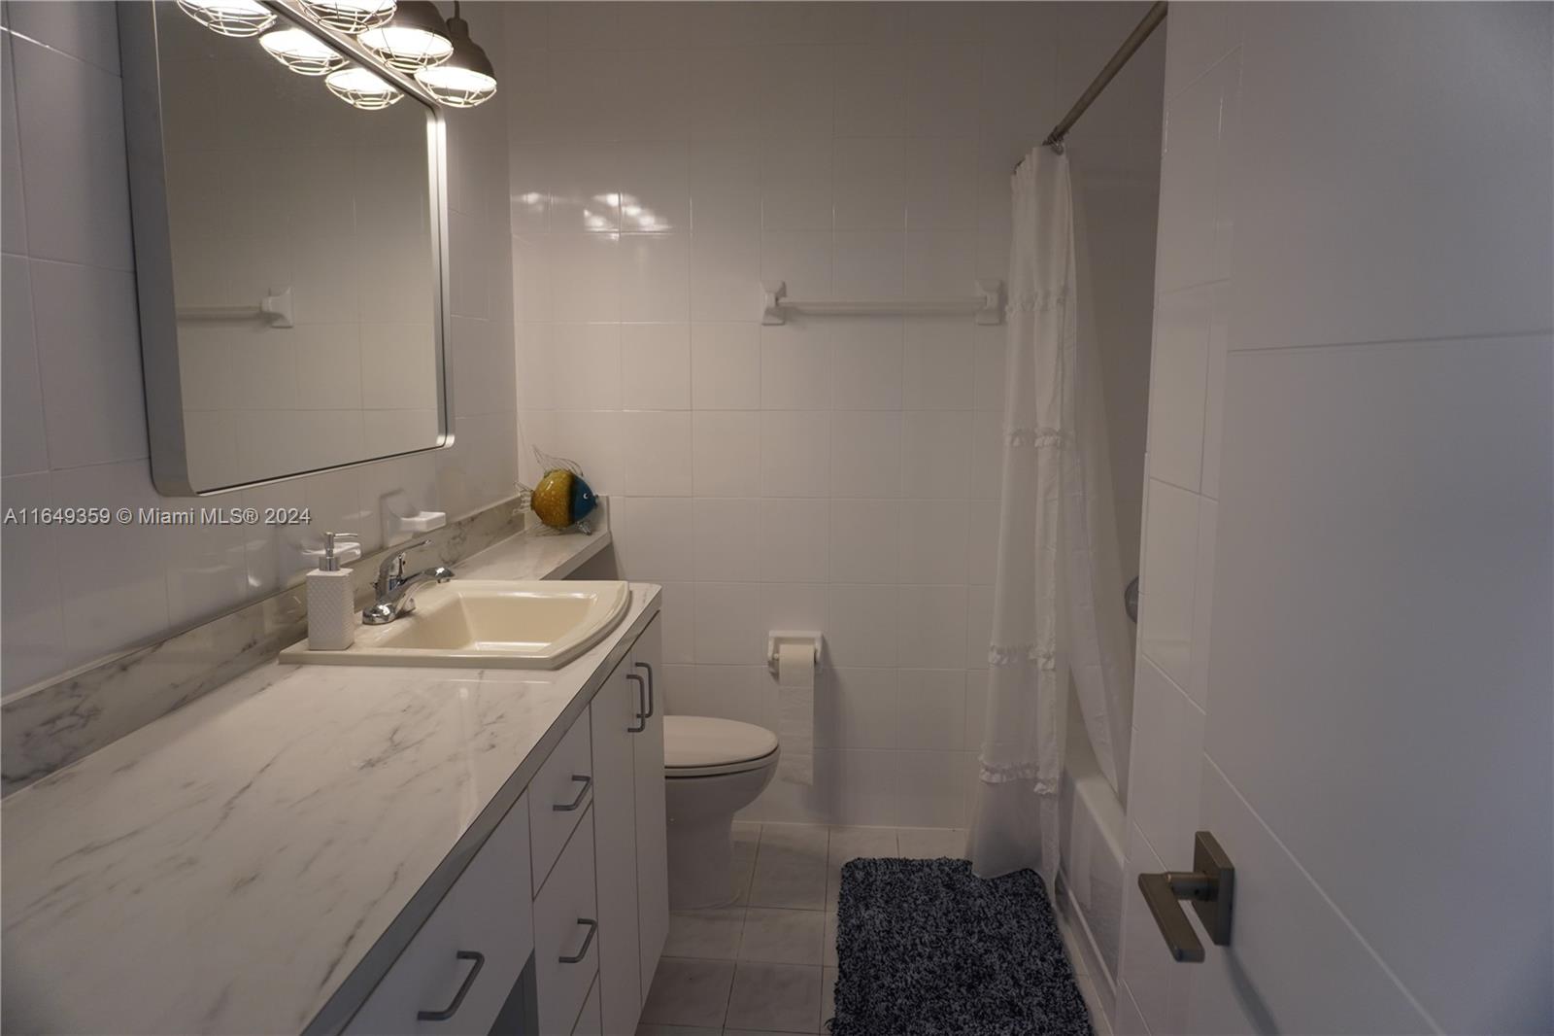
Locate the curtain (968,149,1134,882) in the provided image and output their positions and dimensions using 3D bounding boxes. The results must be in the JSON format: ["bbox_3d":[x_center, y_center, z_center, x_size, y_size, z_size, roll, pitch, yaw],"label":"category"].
[{"bbox_3d":[0.718,0.029,2.726,0.350,1.835,0.495,1,8,4],"label":"curtain"}]

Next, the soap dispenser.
[{"bbox_3d":[-0.725,0.117,1.716,0.081,0.191,0.063,1,8,4],"label":"soap dispenser"}]

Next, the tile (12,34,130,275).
[{"bbox_3d":[-0.878,-0.446,1.302,0.009,0.250,0.200,1,8,4],"label":"tile"}]

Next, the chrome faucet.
[{"bbox_3d":[-0.674,0.112,1.923,0.162,0.142,0.152,1,8,4],"label":"chrome faucet"}]

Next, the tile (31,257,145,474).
[{"bbox_3d":[-0.879,-0.196,1.338,0.009,0.250,0.200,1,8,4],"label":"tile"}]

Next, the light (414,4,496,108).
[{"bbox_3d":[-0.665,-0.967,2.149,0.178,0.215,0.178,1,8,4],"label":"light"}]

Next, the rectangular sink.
[{"bbox_3d":[-0.543,0.275,1.963,0.489,0.190,0.578,1,8,4],"label":"rectangular sink"}]

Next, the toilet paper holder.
[{"bbox_3d":[0.048,0.404,3.047,0.161,0.117,0.089,1,8,4],"label":"toilet paper holder"}]

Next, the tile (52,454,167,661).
[{"bbox_3d":[-0.879,0.053,1.375,0.009,0.250,0.200,1,8,4],"label":"tile"}]

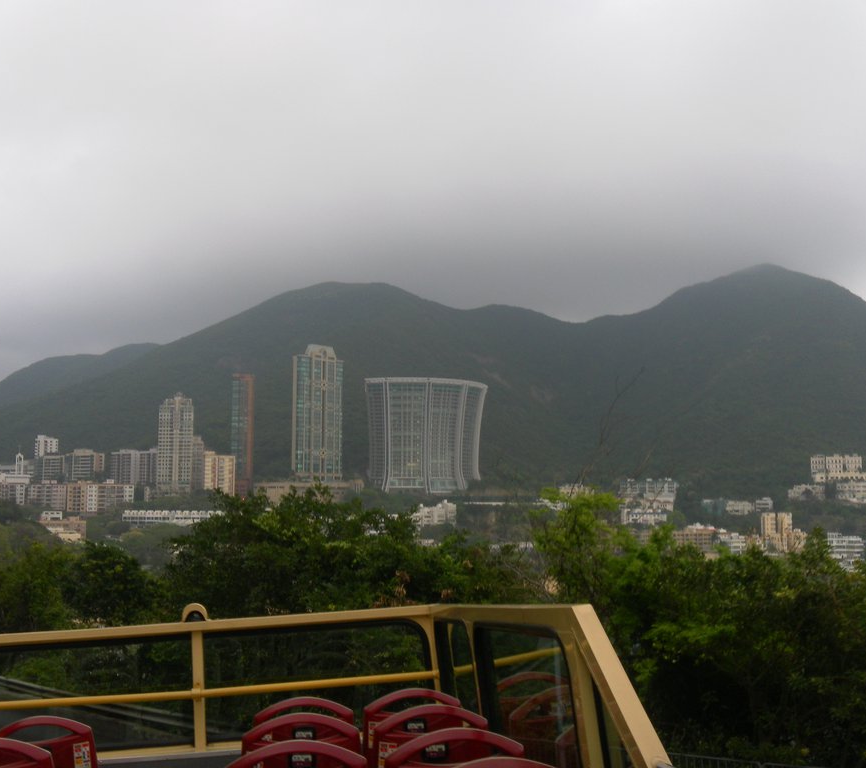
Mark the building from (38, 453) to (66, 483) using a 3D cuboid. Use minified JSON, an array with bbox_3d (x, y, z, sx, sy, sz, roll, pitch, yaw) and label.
[{"bbox_3d":[-289.573,64.113,785.899,15.296,23.883,15.000,4,-6,-38],"label":"building"}]

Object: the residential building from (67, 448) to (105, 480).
[{"bbox_3d":[-298.060,69.630,890.000,29.300,26.300,20.000,1,-5,-7],"label":"residential building"}]

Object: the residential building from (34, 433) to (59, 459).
[{"bbox_3d":[-353.930,59.870,950.000,18.300,25.000,17.000,1,-5,-8],"label":"residential building"}]

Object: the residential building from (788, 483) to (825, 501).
[{"bbox_3d":[273.475,78.635,758.372,25.666,12.484,15.000,-1,-5,20],"label":"residential building"}]

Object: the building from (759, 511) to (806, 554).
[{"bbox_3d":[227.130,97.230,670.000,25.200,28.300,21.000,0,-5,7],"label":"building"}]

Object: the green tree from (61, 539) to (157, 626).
[{"bbox_3d":[-14.016,9.409,45.000,4.300,5.000,4.300,0,-6,0],"label":"green tree"}]

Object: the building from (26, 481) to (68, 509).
[{"bbox_3d":[-253.990,74.076,680.369,24.068,18.339,15.000,2,-5,-25],"label":"building"}]

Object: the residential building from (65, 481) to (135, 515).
[{"bbox_3d":[-251.900,86.430,785.000,47.600,25.500,19.000,1,-5,-7],"label":"residential building"}]

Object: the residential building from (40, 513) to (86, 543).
[{"bbox_3d":[-253.890,98.740,710.000,27.700,21.000,20.000,1,-5,-8],"label":"residential building"}]

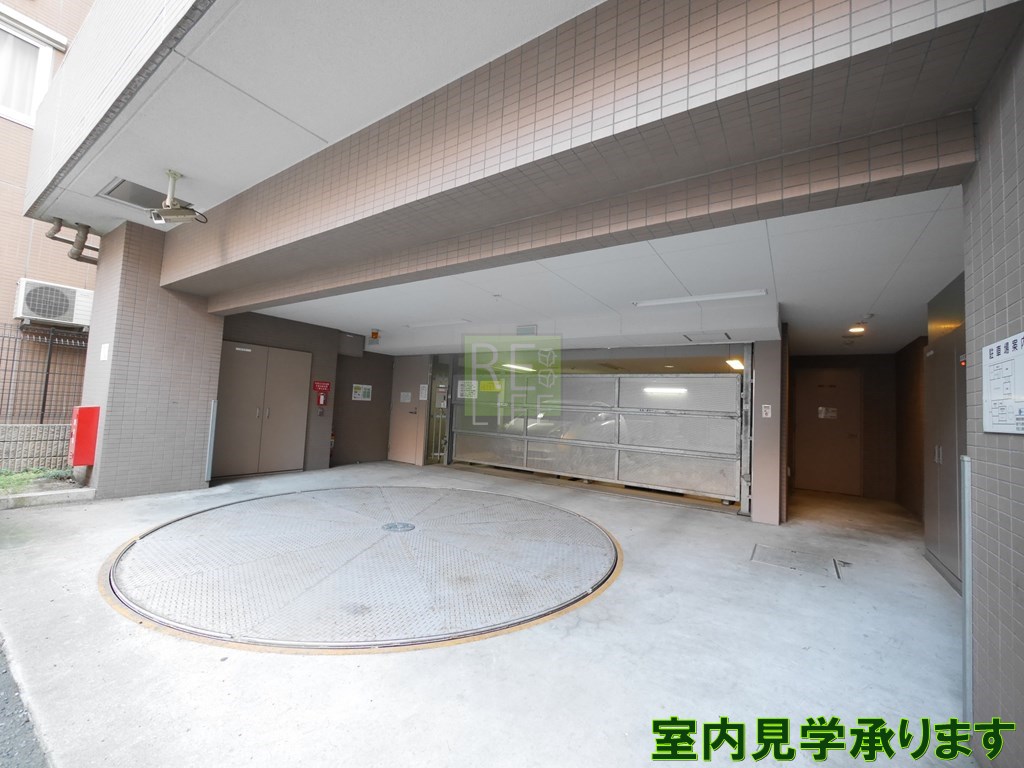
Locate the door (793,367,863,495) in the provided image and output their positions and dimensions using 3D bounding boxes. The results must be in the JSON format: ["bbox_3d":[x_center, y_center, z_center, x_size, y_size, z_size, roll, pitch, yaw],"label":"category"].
[{"bbox_3d":[5.501,0.801,7.215,0.940,2.155,0.060,1,-4,34],"label":"door"}]

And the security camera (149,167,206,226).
[{"bbox_3d":[-2.866,-1.549,3.571,0.110,0.470,0.380,3,-3,7],"label":"security camera"}]

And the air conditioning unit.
[{"bbox_3d":[-6.590,-1.146,6.026,0.280,0.530,0.740,1,-4,34],"label":"air conditioning unit"}]

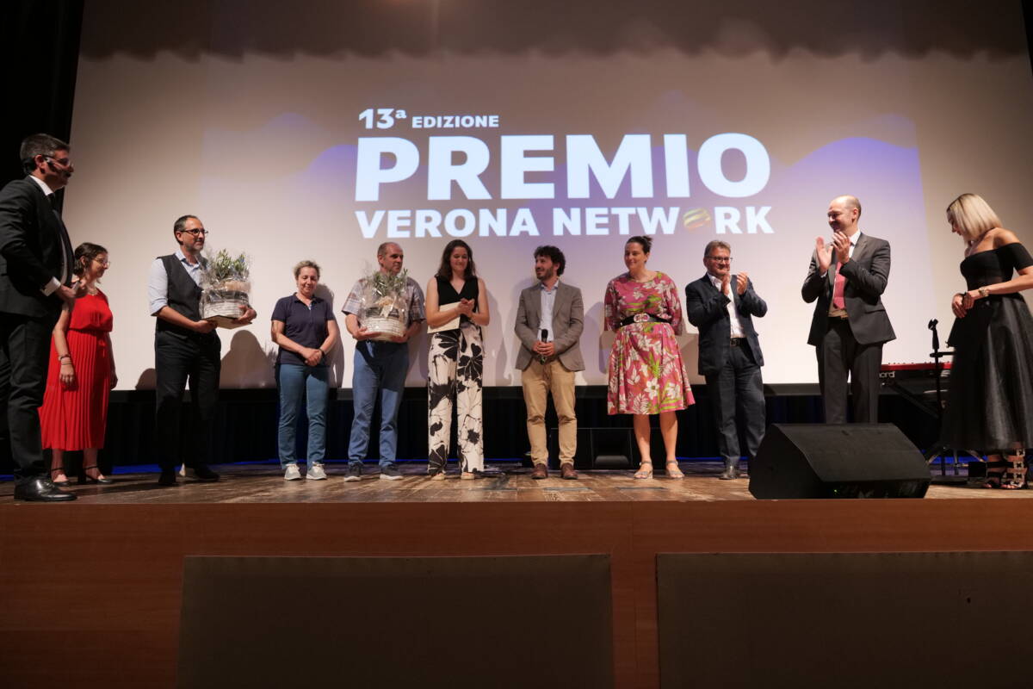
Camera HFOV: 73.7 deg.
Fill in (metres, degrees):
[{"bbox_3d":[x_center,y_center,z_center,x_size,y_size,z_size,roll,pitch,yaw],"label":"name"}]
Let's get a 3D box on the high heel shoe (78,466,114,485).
[{"bbox_3d":[-2.781,0.864,4.545,0.235,0.125,0.085,-1,-9,3],"label":"high heel shoe"}]

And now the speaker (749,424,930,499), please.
[{"bbox_3d":[1.405,0.500,2.980,0.620,0.330,0.430,2,-9,-15],"label":"speaker"}]

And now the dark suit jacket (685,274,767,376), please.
[{"bbox_3d":[1.527,-0.147,5.017,0.540,0.730,0.350,1,-9,-7],"label":"dark suit jacket"}]

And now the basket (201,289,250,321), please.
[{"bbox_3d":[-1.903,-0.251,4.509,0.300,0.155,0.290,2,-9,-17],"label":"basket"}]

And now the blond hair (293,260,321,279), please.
[{"bbox_3d":[-1.589,-0.545,5.221,0.200,0.190,0.220,1,-9,-7],"label":"blond hair"}]

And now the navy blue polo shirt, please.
[{"bbox_3d":[-1.580,-0.115,5.106,0.470,0.530,0.270,0,-9,-3],"label":"navy blue polo shirt"}]

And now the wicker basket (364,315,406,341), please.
[{"bbox_3d":[-0.917,-0.108,4.811,0.300,0.150,0.290,0,-9,0],"label":"wicker basket"}]

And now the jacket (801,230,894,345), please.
[{"bbox_3d":[2.061,-0.339,4.276,0.520,0.700,0.360,-8,-12,42],"label":"jacket"}]

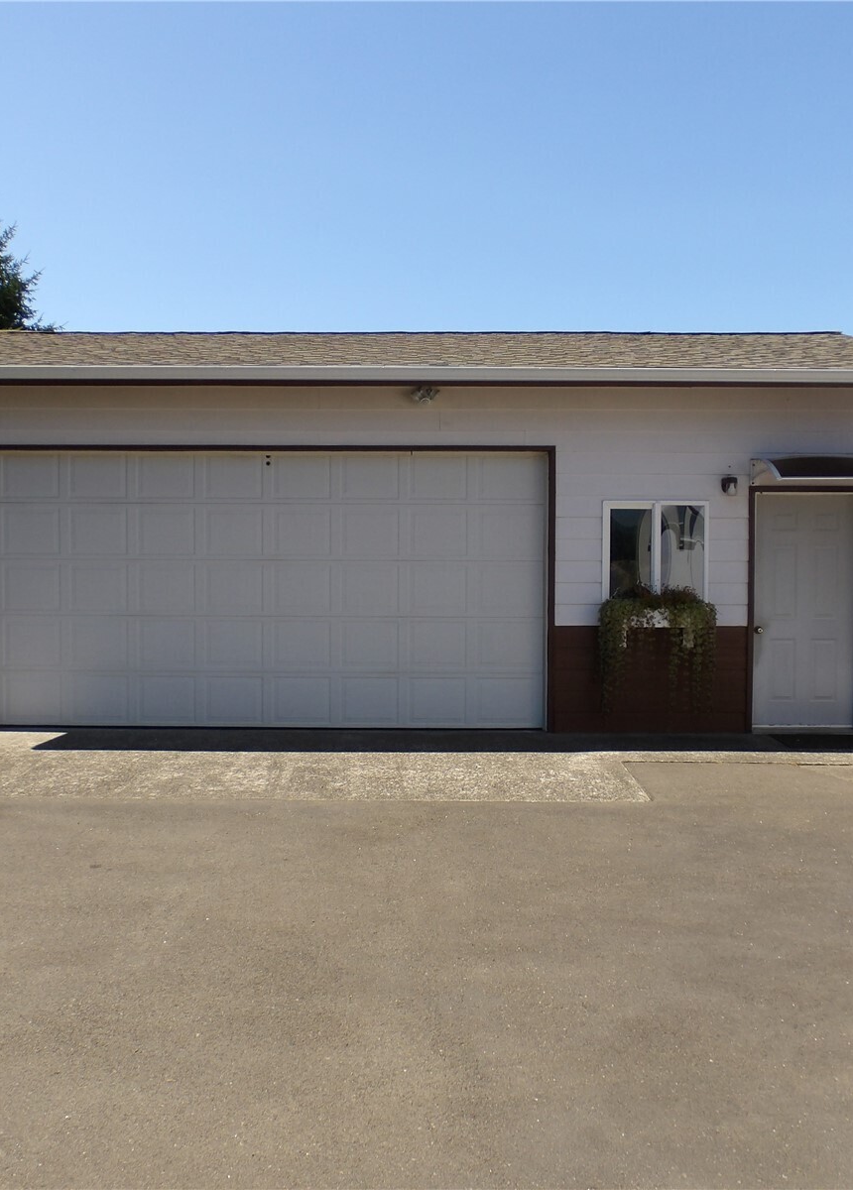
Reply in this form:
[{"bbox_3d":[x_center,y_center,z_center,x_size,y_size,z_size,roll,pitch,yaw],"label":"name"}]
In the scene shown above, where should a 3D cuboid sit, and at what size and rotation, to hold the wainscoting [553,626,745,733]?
[{"bbox_3d":[1.960,0.734,9.639,1.721,0.941,0.050,0,3,0],"label":"wainscoting"}]

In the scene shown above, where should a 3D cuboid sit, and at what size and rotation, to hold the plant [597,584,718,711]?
[{"bbox_3d":[1.940,0.435,9.420,1.018,1.064,0.380,0,3,0],"label":"plant"}]

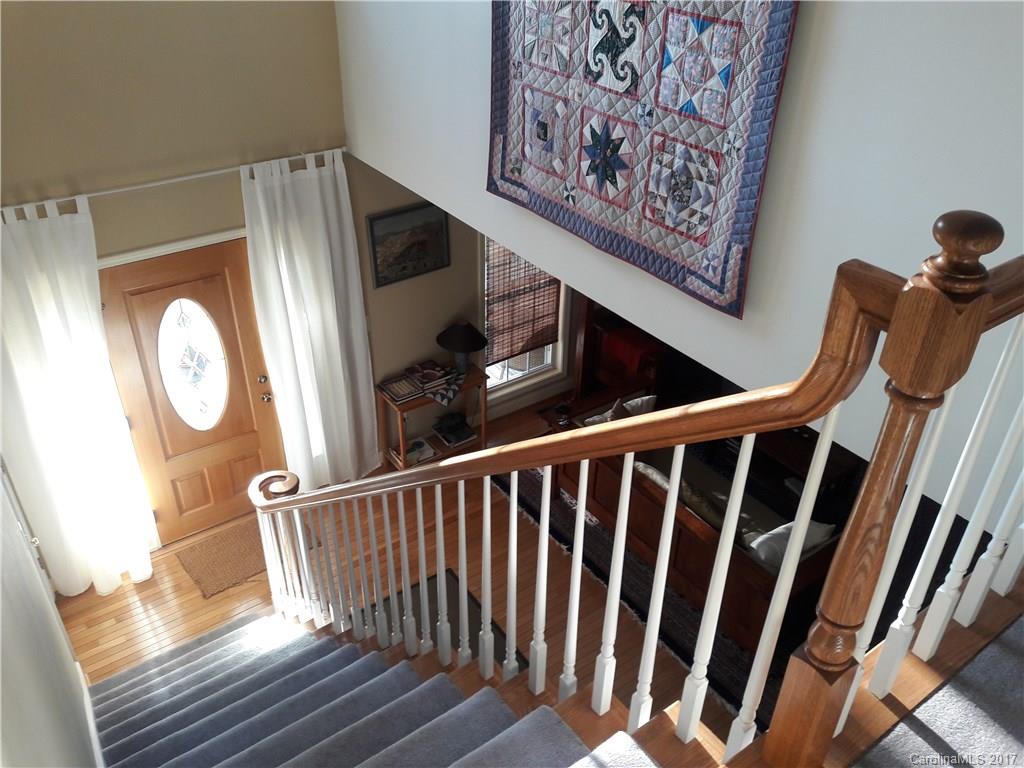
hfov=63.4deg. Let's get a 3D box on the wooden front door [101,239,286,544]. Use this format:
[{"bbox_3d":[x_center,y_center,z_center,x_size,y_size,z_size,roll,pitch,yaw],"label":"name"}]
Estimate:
[{"bbox_3d":[-1.983,0.102,5.313,0.921,2.030,0.050,-21,38,-30],"label":"wooden front door"}]

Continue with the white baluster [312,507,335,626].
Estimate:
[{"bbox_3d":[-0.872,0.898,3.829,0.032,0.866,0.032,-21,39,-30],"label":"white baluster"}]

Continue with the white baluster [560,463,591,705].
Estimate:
[{"bbox_3d":[0.146,0.521,1.939,0.033,0.867,0.033,-21,39,-30],"label":"white baluster"}]

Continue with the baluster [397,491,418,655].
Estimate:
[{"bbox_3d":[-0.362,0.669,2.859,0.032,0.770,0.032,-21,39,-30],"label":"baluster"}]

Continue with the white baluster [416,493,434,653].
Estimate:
[{"bbox_3d":[-0.291,0.678,2.733,0.033,0.867,0.033,-21,39,-30],"label":"white baluster"}]

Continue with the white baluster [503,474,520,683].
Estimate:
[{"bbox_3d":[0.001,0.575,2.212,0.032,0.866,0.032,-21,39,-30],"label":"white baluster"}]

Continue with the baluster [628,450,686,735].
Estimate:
[{"bbox_3d":[0.292,0.468,1.674,0.033,0.866,0.033,-21,39,-30],"label":"baluster"}]

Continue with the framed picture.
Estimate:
[{"bbox_3d":[-0.682,-0.963,5.680,0.620,0.525,0.030,-21,39,-30],"label":"framed picture"}]

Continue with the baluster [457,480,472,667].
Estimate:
[{"bbox_3d":[-0.145,0.626,2.468,0.033,0.867,0.033,-21,39,-30],"label":"baluster"}]

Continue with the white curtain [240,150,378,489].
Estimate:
[{"bbox_3d":[-1.303,-0.279,5.483,0.770,2.440,0.130,-21,38,-30],"label":"white curtain"}]

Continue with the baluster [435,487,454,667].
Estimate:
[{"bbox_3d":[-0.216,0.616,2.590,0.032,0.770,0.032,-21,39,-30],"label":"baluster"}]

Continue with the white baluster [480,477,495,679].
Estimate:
[{"bbox_3d":[-0.070,0.559,2.309,0.033,0.765,0.033,-21,38,-30],"label":"white baluster"}]

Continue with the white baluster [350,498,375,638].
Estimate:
[{"bbox_3d":[-0.577,0.785,3.275,0.033,0.861,0.033,-21,38,-30],"label":"white baluster"}]

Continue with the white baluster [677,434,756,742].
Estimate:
[{"bbox_3d":[0.364,0.400,1.503,0.033,0.765,0.033,-21,38,-30],"label":"white baluster"}]

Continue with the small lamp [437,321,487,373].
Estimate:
[{"bbox_3d":[-0.367,-0.261,6.108,0.370,0.420,0.370,1,33,0],"label":"small lamp"}]

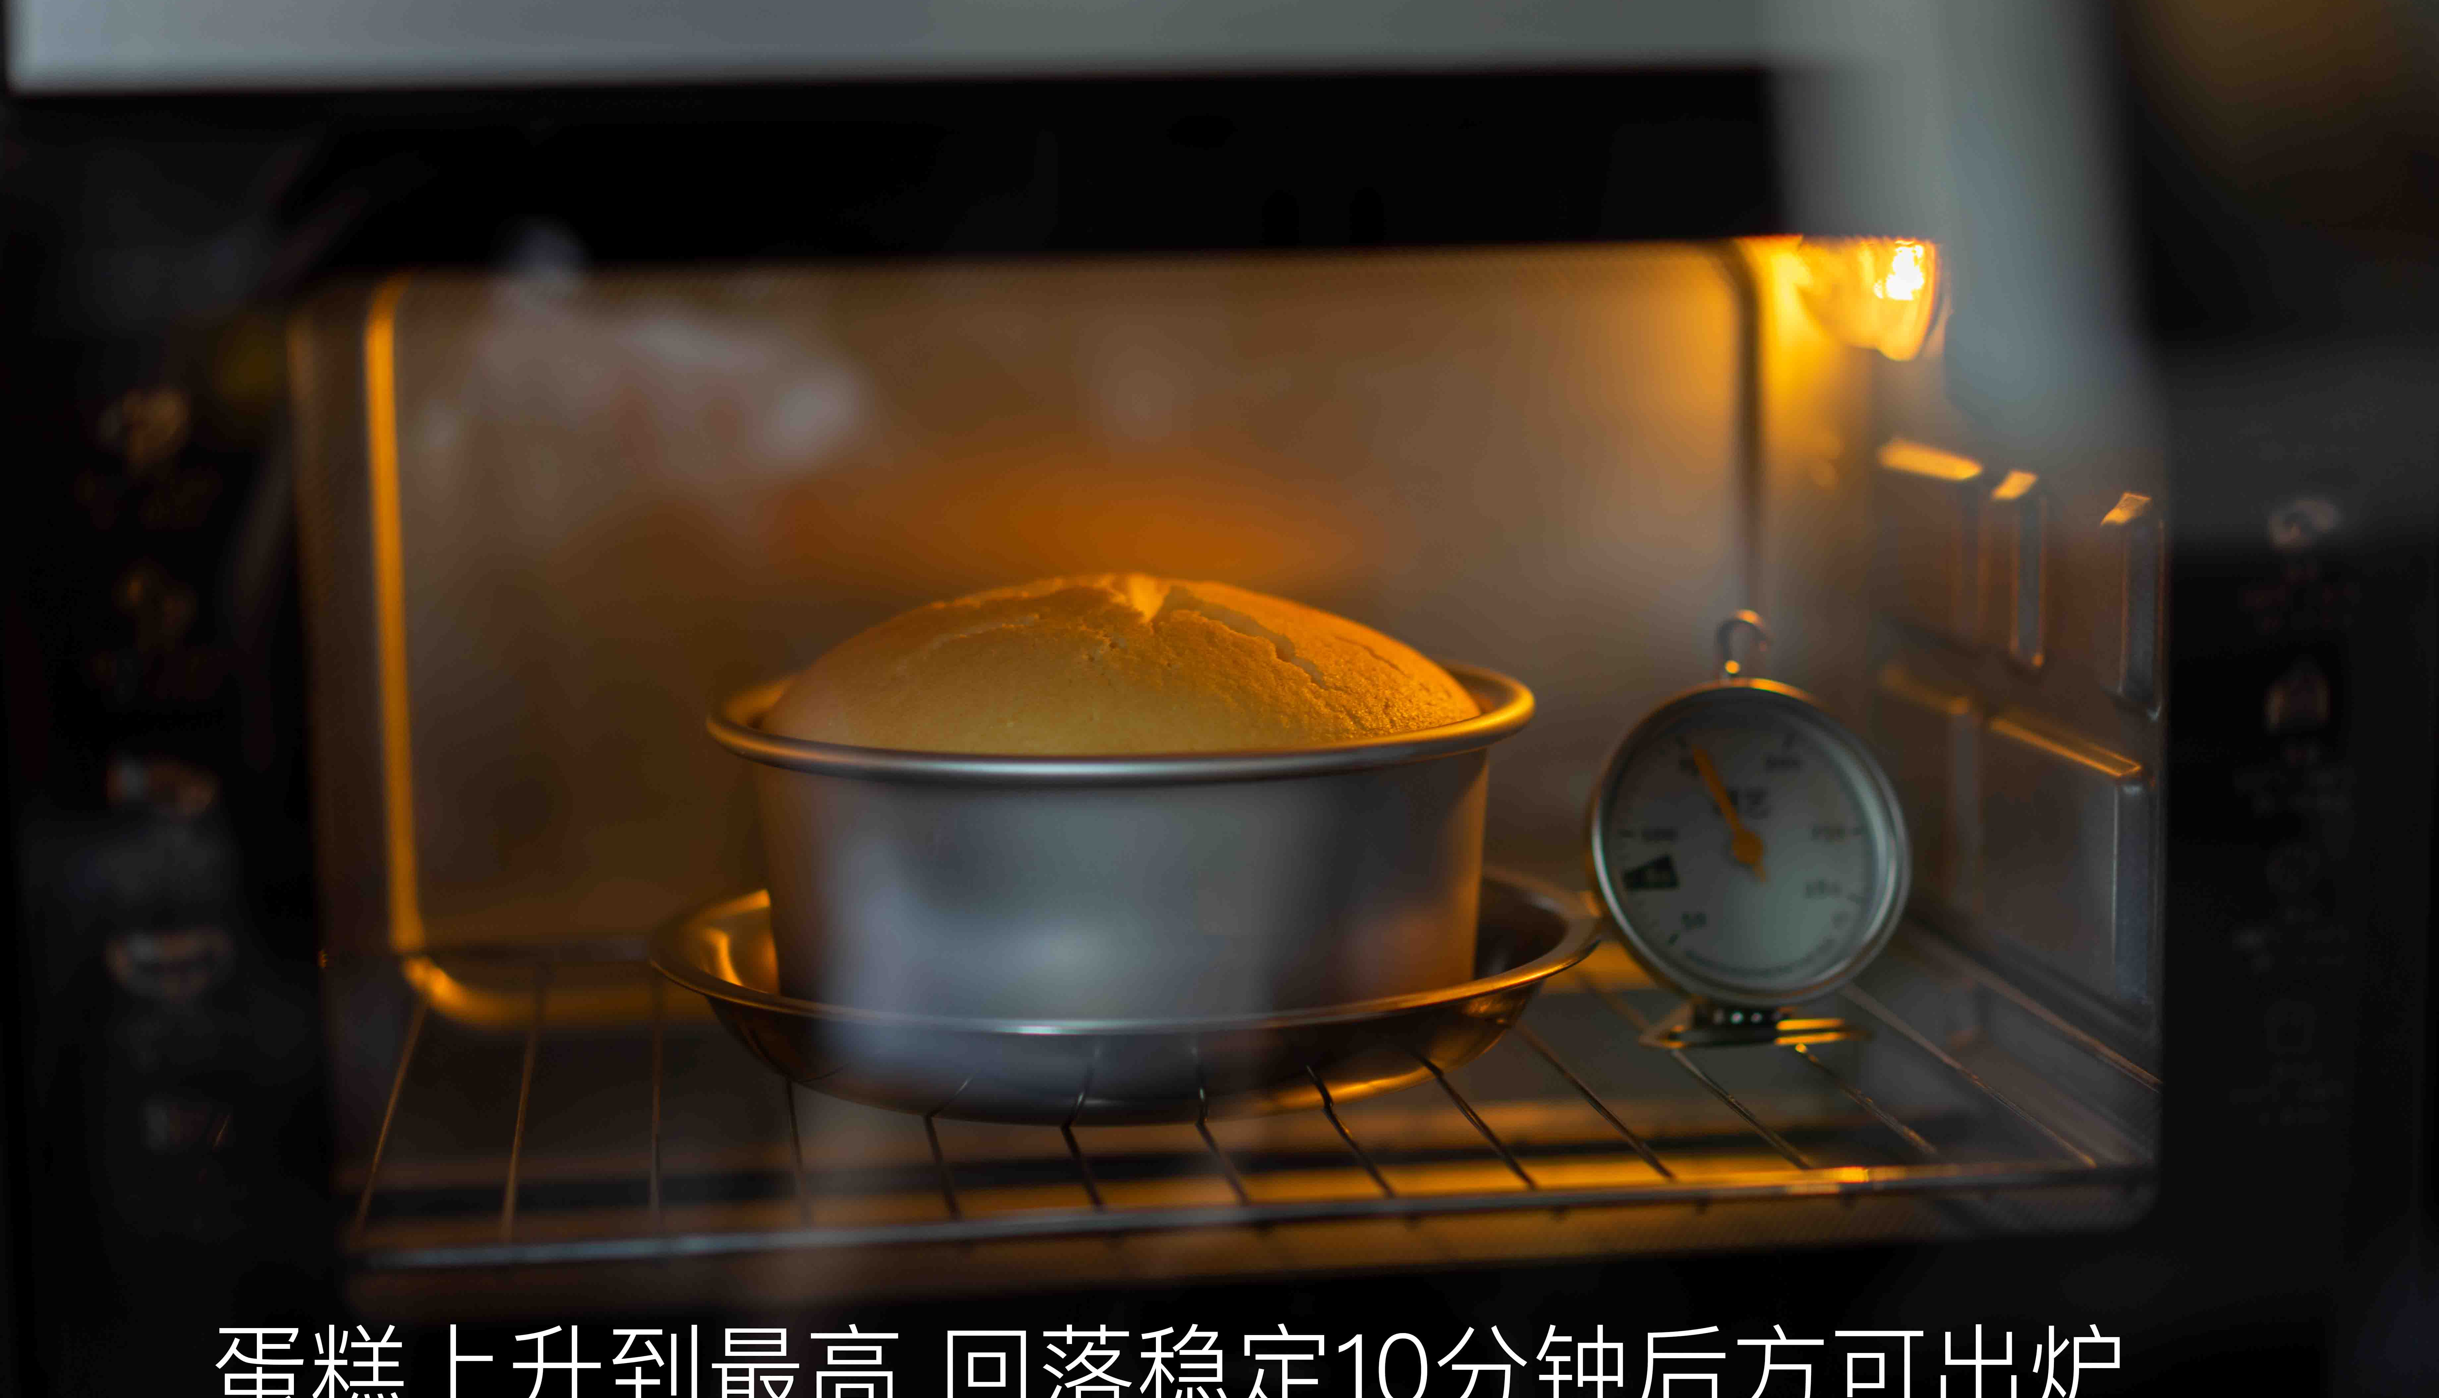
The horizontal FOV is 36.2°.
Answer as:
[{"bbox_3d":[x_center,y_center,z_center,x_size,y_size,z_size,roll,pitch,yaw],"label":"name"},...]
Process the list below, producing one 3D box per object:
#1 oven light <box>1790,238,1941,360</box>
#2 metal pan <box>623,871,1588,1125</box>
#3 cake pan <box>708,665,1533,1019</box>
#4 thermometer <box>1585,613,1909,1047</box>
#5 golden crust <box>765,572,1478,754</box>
[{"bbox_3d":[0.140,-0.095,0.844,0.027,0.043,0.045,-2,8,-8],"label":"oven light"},{"bbox_3d":[-0.020,0.059,0.780,0.199,0.026,0.199,-2,8,-8],"label":"metal pan"},{"bbox_3d":[-0.019,0.034,0.777,0.171,0.070,0.171,-2,8,-8],"label":"cake pan"},{"bbox_3d":[0.108,0.025,0.780,0.067,0.089,0.034,-2,8,-8],"label":"thermometer"},{"bbox_3d":[-0.020,-0.010,0.771,0.150,0.034,0.150,-2,8,-8],"label":"golden crust"}]

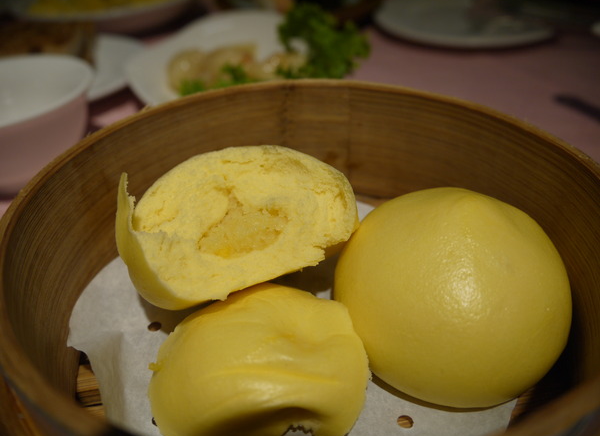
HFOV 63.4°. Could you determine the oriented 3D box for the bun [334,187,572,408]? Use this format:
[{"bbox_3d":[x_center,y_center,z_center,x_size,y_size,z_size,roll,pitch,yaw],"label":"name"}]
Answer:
[{"bbox_3d":[0.044,0.018,0.143,0.067,0.049,0.067,-1,34,0],"label":"bun"}]

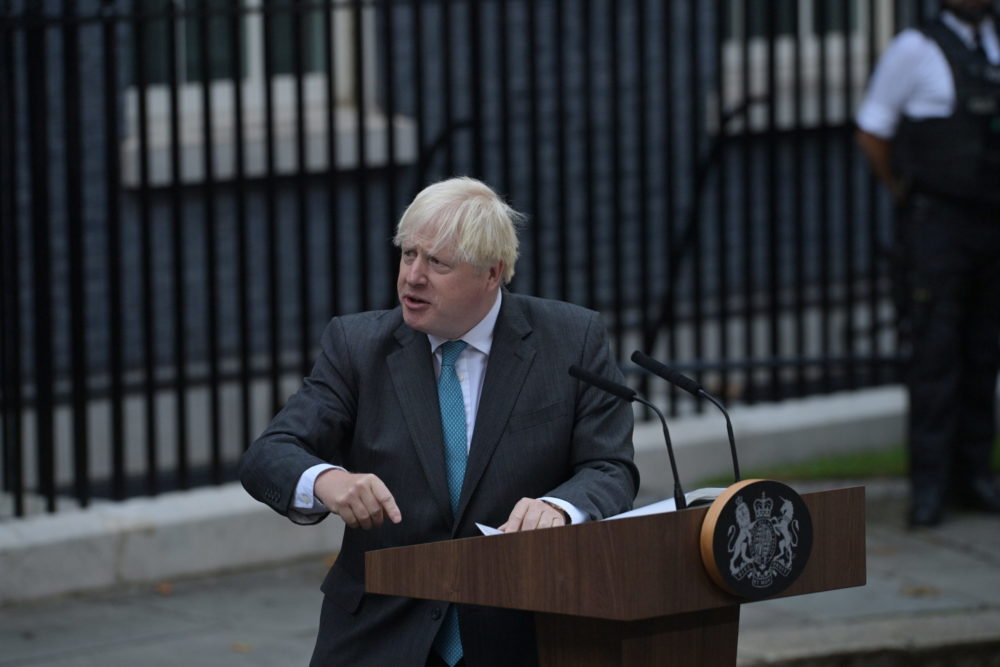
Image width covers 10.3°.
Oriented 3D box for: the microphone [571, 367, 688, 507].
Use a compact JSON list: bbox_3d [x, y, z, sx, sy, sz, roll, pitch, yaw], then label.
[{"bbox_3d":[0.203,0.169,8.927,0.022,0.211,0.298,-7,10,-37],"label":"microphone"}]

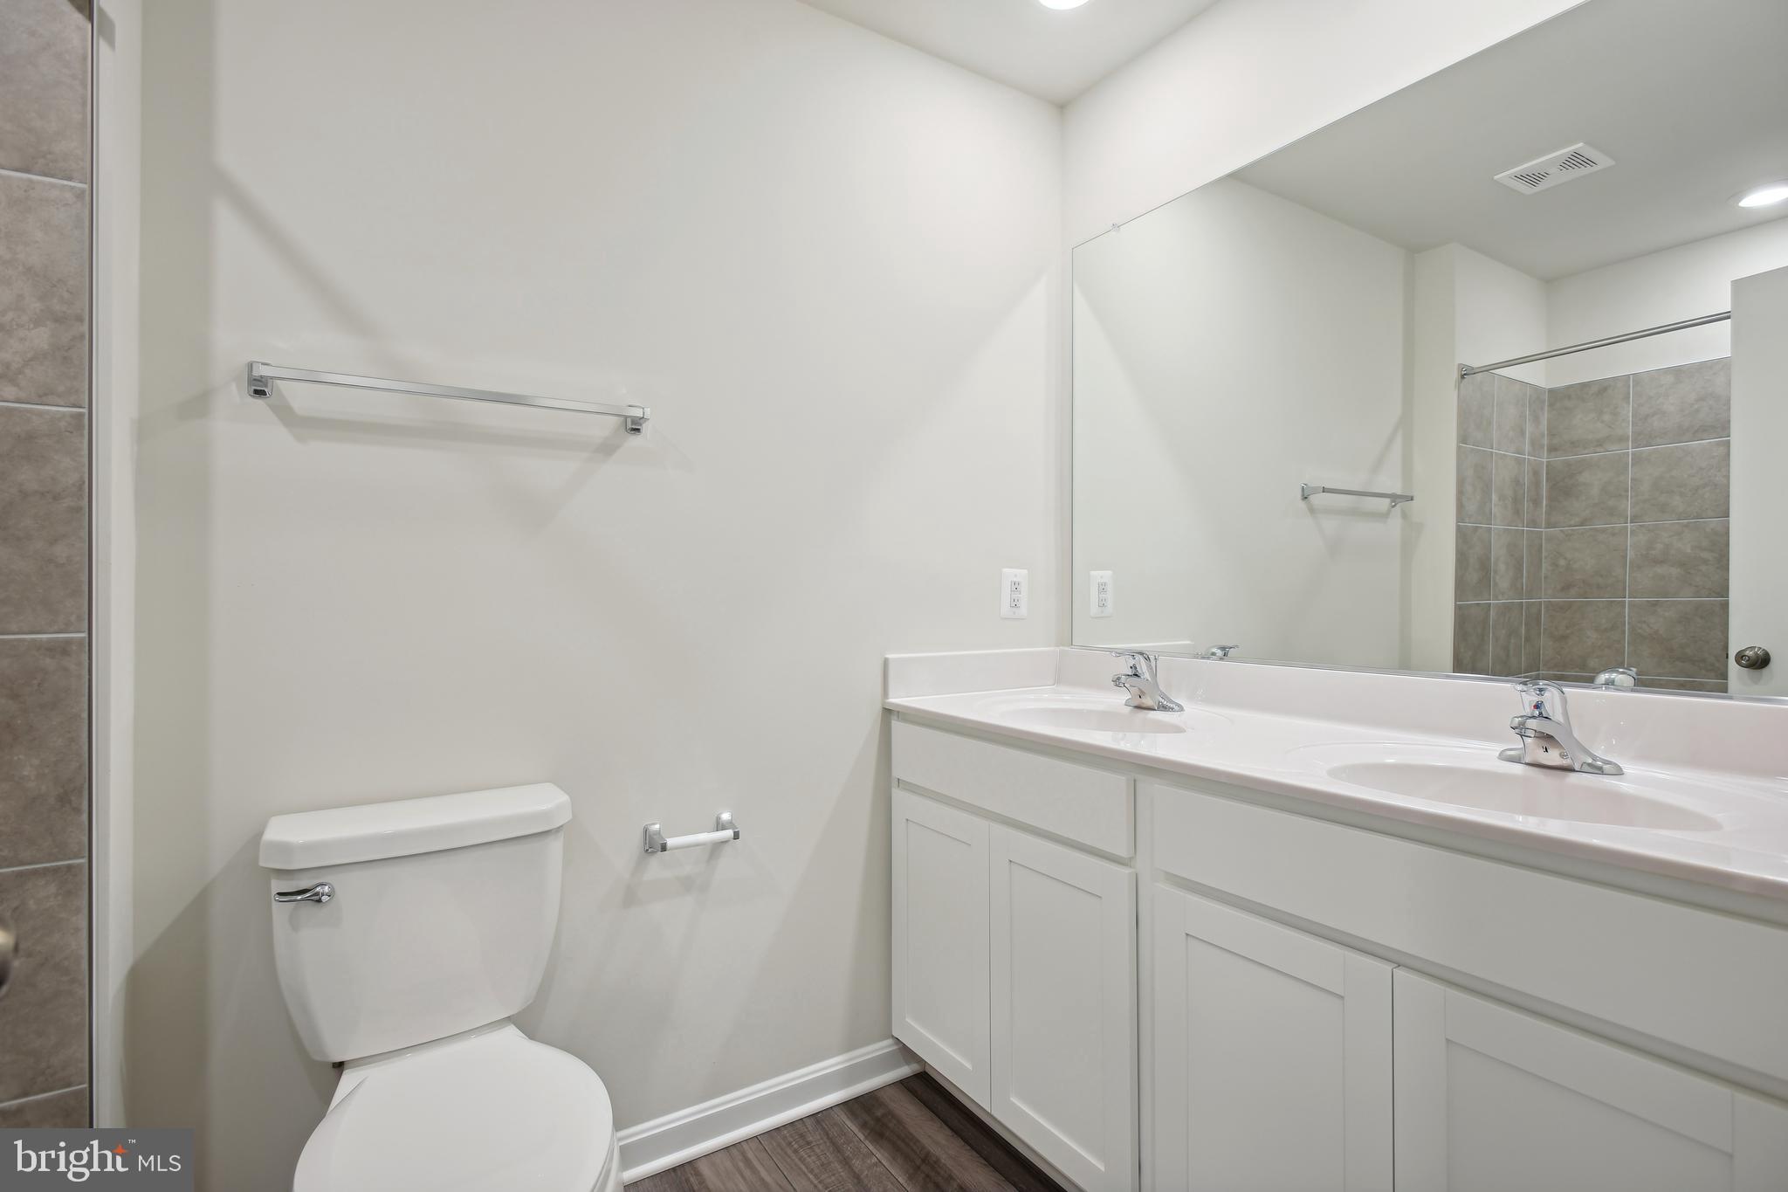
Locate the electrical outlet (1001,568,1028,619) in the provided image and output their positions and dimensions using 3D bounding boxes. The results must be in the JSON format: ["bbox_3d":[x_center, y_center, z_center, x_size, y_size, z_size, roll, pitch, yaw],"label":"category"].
[{"bbox_3d":[0.315,-0.004,2.182,0.088,0.131,0.008,0,0,-33],"label":"electrical outlet"}]

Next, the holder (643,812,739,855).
[{"bbox_3d":[-0.397,0.481,1.687,0.184,0.057,0.073,0,0,-33],"label":"holder"}]

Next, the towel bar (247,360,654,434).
[{"bbox_3d":[-0.738,-0.344,1.467,0.618,0.058,0.073,0,0,-33],"label":"towel bar"}]

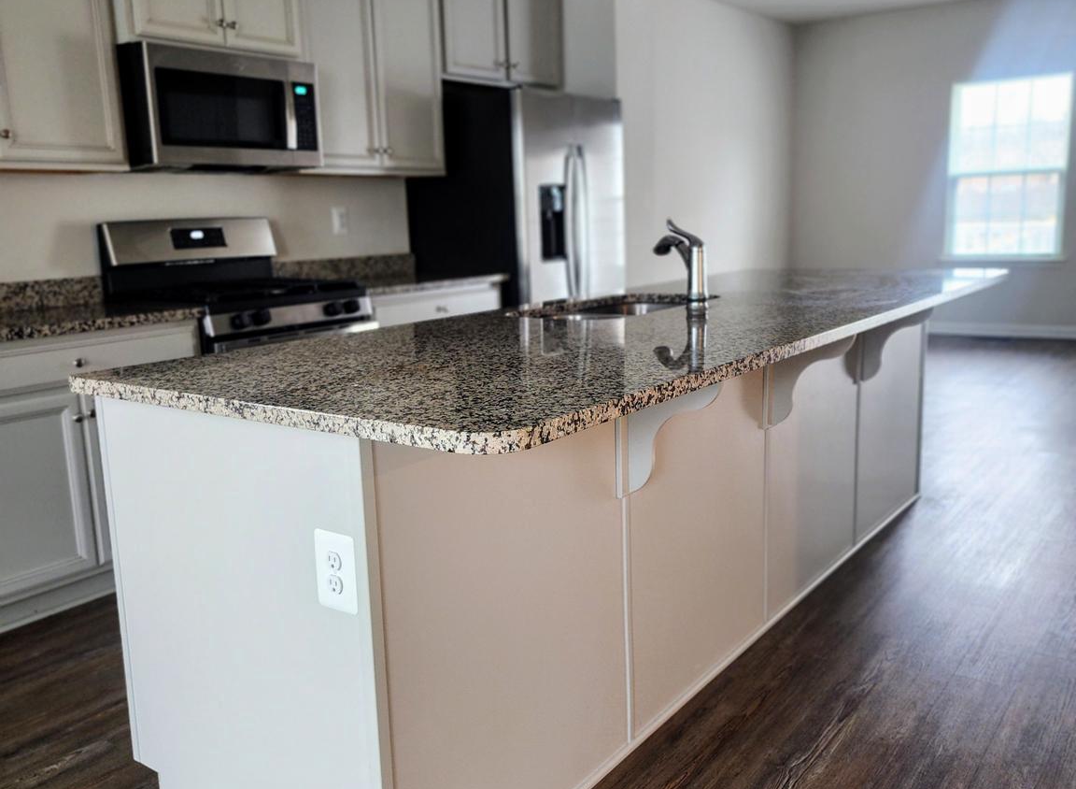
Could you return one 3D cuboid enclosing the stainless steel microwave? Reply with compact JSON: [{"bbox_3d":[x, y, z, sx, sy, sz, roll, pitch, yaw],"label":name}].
[{"bbox_3d":[-1.268,-1.071,3.668,0.405,0.417,0.757,6,13,36],"label":"stainless steel microwave"}]

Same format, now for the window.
[{"bbox_3d":[3.846,-1.831,7.826,0.910,1.445,0.100,6,13,36],"label":"window"}]

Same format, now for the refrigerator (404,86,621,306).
[{"bbox_3d":[-0.071,-0.634,5.019,0.765,1.750,0.900,6,13,36],"label":"refrigerator"}]

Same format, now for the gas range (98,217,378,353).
[{"bbox_3d":[-1.110,-0.080,3.767,0.690,1.205,0.762,6,13,36],"label":"gas range"}]

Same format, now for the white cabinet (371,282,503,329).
[{"bbox_3d":[-0.662,-0.062,4.451,0.625,0.880,0.830,6,13,36],"label":"white cabinet"}]

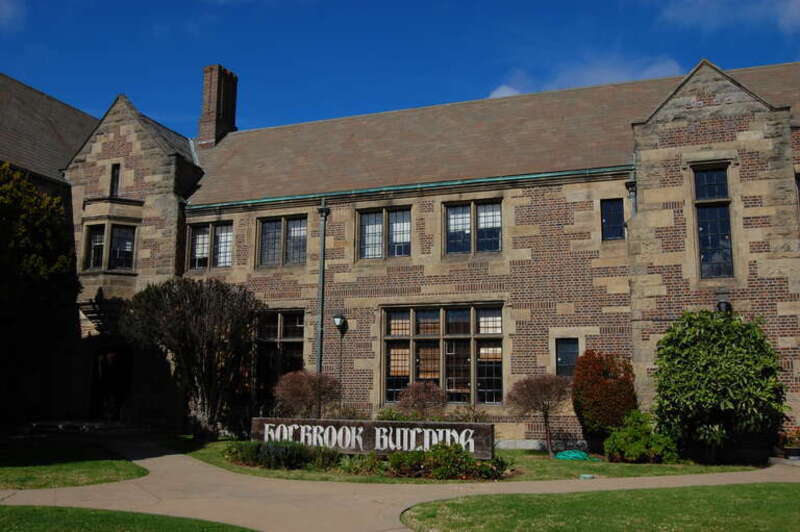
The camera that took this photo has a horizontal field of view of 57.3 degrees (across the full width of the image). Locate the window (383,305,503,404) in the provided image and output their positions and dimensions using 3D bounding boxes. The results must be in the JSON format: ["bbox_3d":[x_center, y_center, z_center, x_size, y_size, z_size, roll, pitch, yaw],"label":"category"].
[{"bbox_3d":[1.145,2.492,20.826,3.599,2.838,0.200,-3,-11,19],"label":"window"}]

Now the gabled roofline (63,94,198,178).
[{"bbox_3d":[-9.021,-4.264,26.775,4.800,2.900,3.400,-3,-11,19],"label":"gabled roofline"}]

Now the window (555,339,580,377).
[{"bbox_3d":[4.661,2.571,20.359,0.649,1.127,0.200,-3,-10,19],"label":"window"}]

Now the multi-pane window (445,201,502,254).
[{"bbox_3d":[2.192,-1.153,21.908,1.703,1.550,0.200,-3,-10,19],"label":"multi-pane window"}]

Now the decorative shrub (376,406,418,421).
[{"bbox_3d":[-0.071,4.375,19.967,1.050,1.020,0.850,-3,-10,19],"label":"decorative shrub"}]

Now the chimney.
[{"bbox_3d":[-7.181,-6.092,29.301,0.780,3.400,1.450,-3,-11,19],"label":"chimney"}]

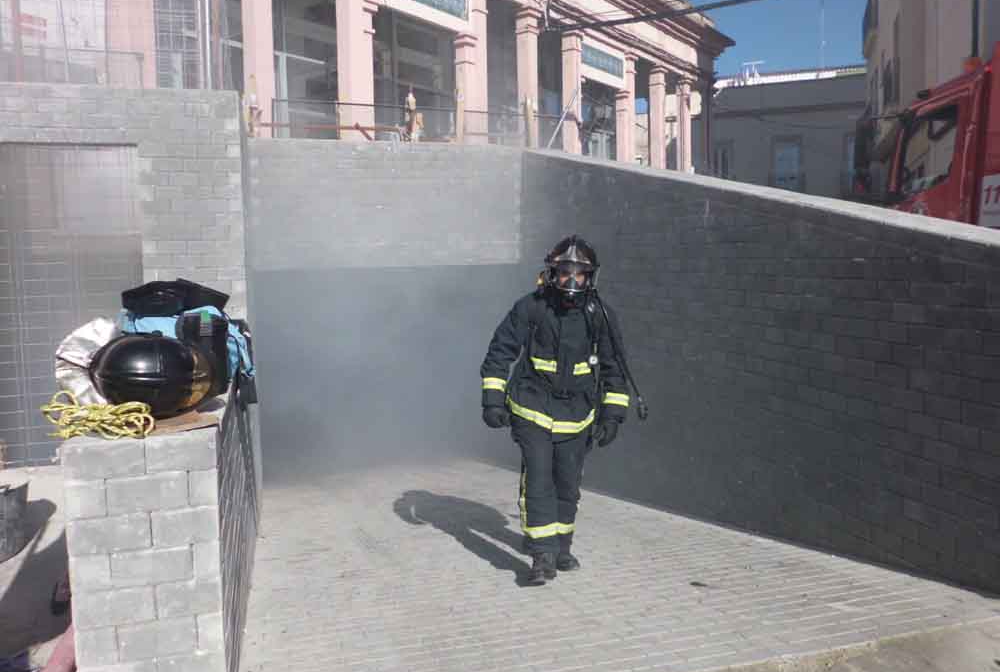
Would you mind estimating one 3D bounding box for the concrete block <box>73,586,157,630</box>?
[{"bbox_3d":[-1.043,0.721,2.063,0.197,0.103,0.100,-2,6,-14],"label":"concrete block"}]

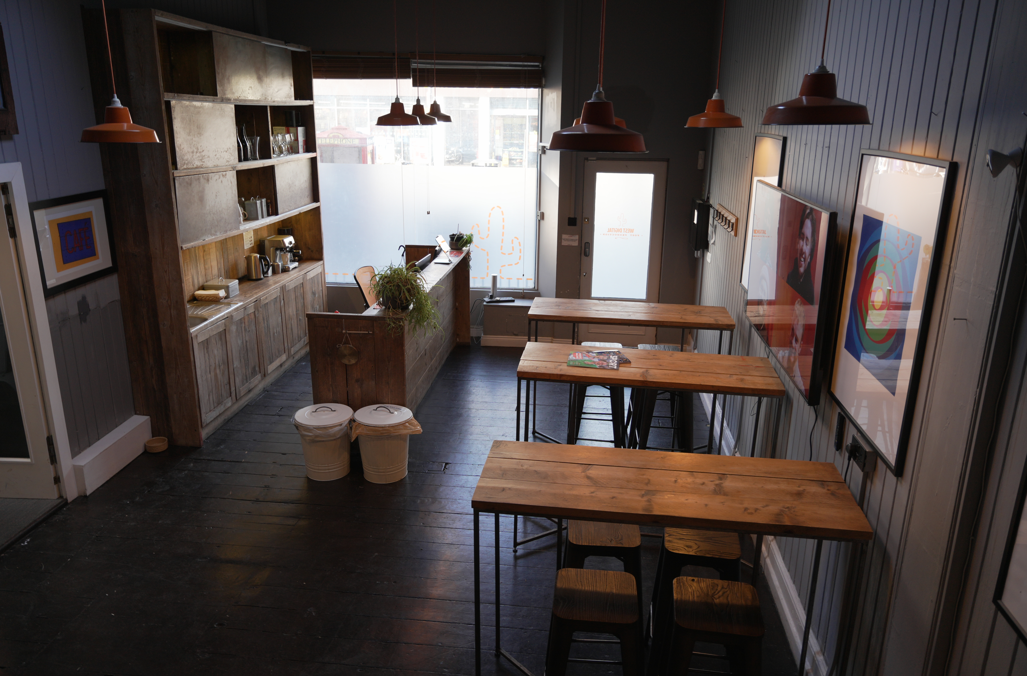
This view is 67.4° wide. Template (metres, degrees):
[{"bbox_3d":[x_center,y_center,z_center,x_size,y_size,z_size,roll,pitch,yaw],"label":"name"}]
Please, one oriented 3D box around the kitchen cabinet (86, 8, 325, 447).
[{"bbox_3d":[-2.451,-1.067,6.851,0.491,3.107,2.902,2,16,6],"label":"kitchen cabinet"}]

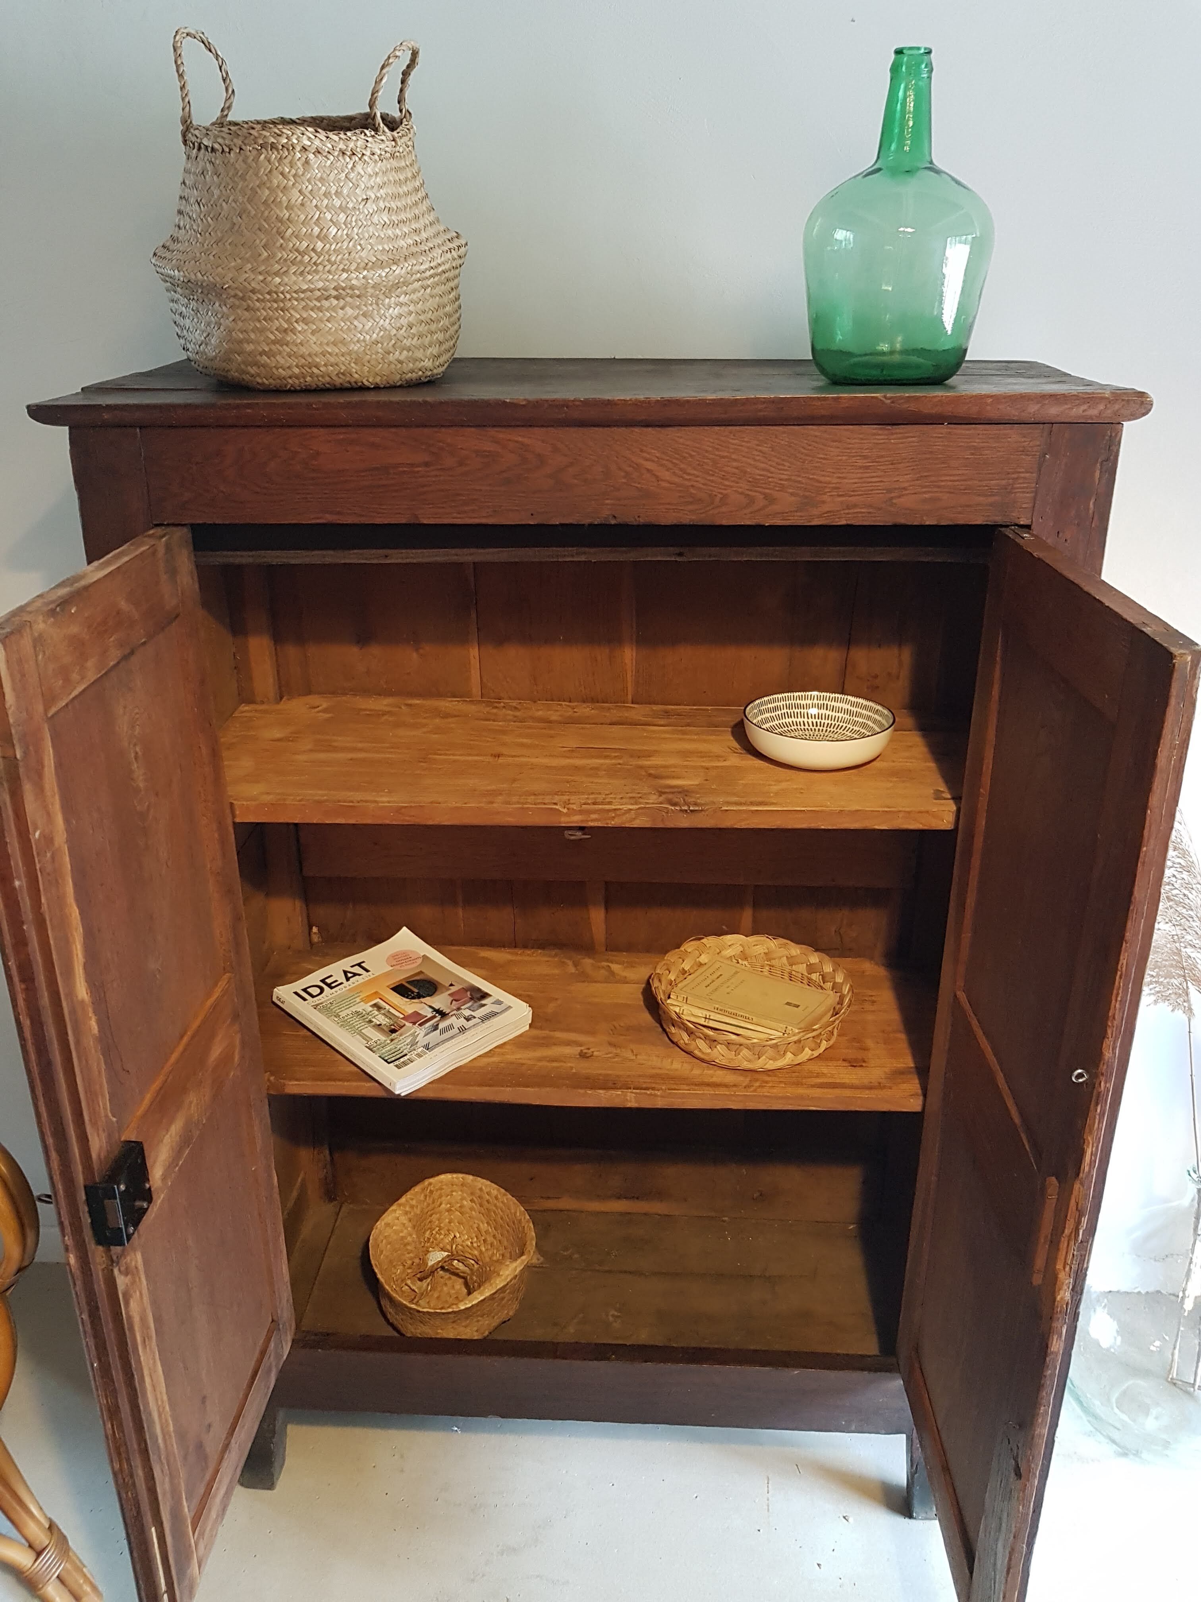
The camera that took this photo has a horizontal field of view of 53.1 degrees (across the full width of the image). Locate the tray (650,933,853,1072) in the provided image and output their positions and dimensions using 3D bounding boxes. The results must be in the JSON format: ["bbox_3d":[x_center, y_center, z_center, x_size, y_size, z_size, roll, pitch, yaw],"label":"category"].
[{"bbox_3d":[0.196,0.262,1.567,0.260,0.054,0.263,1,23,3],"label":"tray"}]

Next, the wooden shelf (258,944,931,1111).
[{"bbox_3d":[-0.004,0.290,1.600,0.890,0.021,0.333,1,23,3],"label":"wooden shelf"}]

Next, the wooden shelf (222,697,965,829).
[{"bbox_3d":[-0.007,-0.050,1.451,0.890,0.024,0.342,1,23,3],"label":"wooden shelf"}]

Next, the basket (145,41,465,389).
[{"bbox_3d":[-0.296,-0.587,1.203,0.319,0.319,0.312,1,23,3],"label":"basket"}]

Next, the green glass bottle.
[{"bbox_3d":[0.294,-0.569,1.182,0.184,0.293,0.184,1,23,3],"label":"green glass bottle"}]

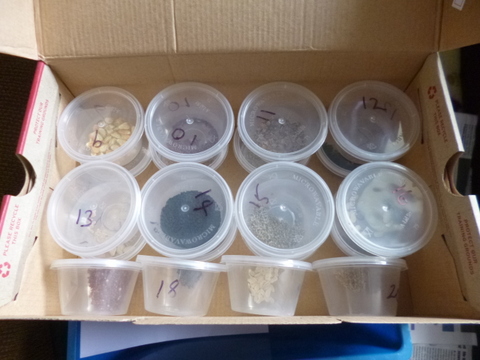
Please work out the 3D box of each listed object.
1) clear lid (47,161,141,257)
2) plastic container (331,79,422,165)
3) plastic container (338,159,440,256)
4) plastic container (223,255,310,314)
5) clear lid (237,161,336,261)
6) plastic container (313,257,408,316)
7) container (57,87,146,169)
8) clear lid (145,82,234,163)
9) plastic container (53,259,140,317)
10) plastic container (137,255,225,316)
[{"bbox_3d":[-0.115,0.029,0.285,0.077,0.044,0.077,0,72,5],"label":"clear lid"},{"bbox_3d":[0.116,-0.045,0.307,0.077,0.044,0.077,0,71,0],"label":"plastic container"},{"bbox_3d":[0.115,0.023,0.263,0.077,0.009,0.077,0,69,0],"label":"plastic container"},{"bbox_3d":[0.021,0.089,0.282,0.077,0.077,0.044,5,81,3],"label":"plastic container"},{"bbox_3d":[0.035,0.028,0.273,0.074,0.045,0.074,0,73,2],"label":"clear lid"},{"bbox_3d":[0.101,0.091,0.281,0.077,0.077,0.044,0,77,2],"label":"plastic container"},{"bbox_3d":[-0.120,-0.043,0.307,0.074,0.045,0.074,0,69,2],"label":"container"},{"bbox_3d":[-0.042,-0.045,0.309,0.077,0.044,0.077,0,70,2],"label":"clear lid"},{"bbox_3d":[-0.124,0.092,0.291,0.074,0.074,0.045,-2,76,2],"label":"plastic container"},{"bbox_3d":[-0.052,0.091,0.286,0.074,0.074,0.045,5,75,4],"label":"plastic container"}]

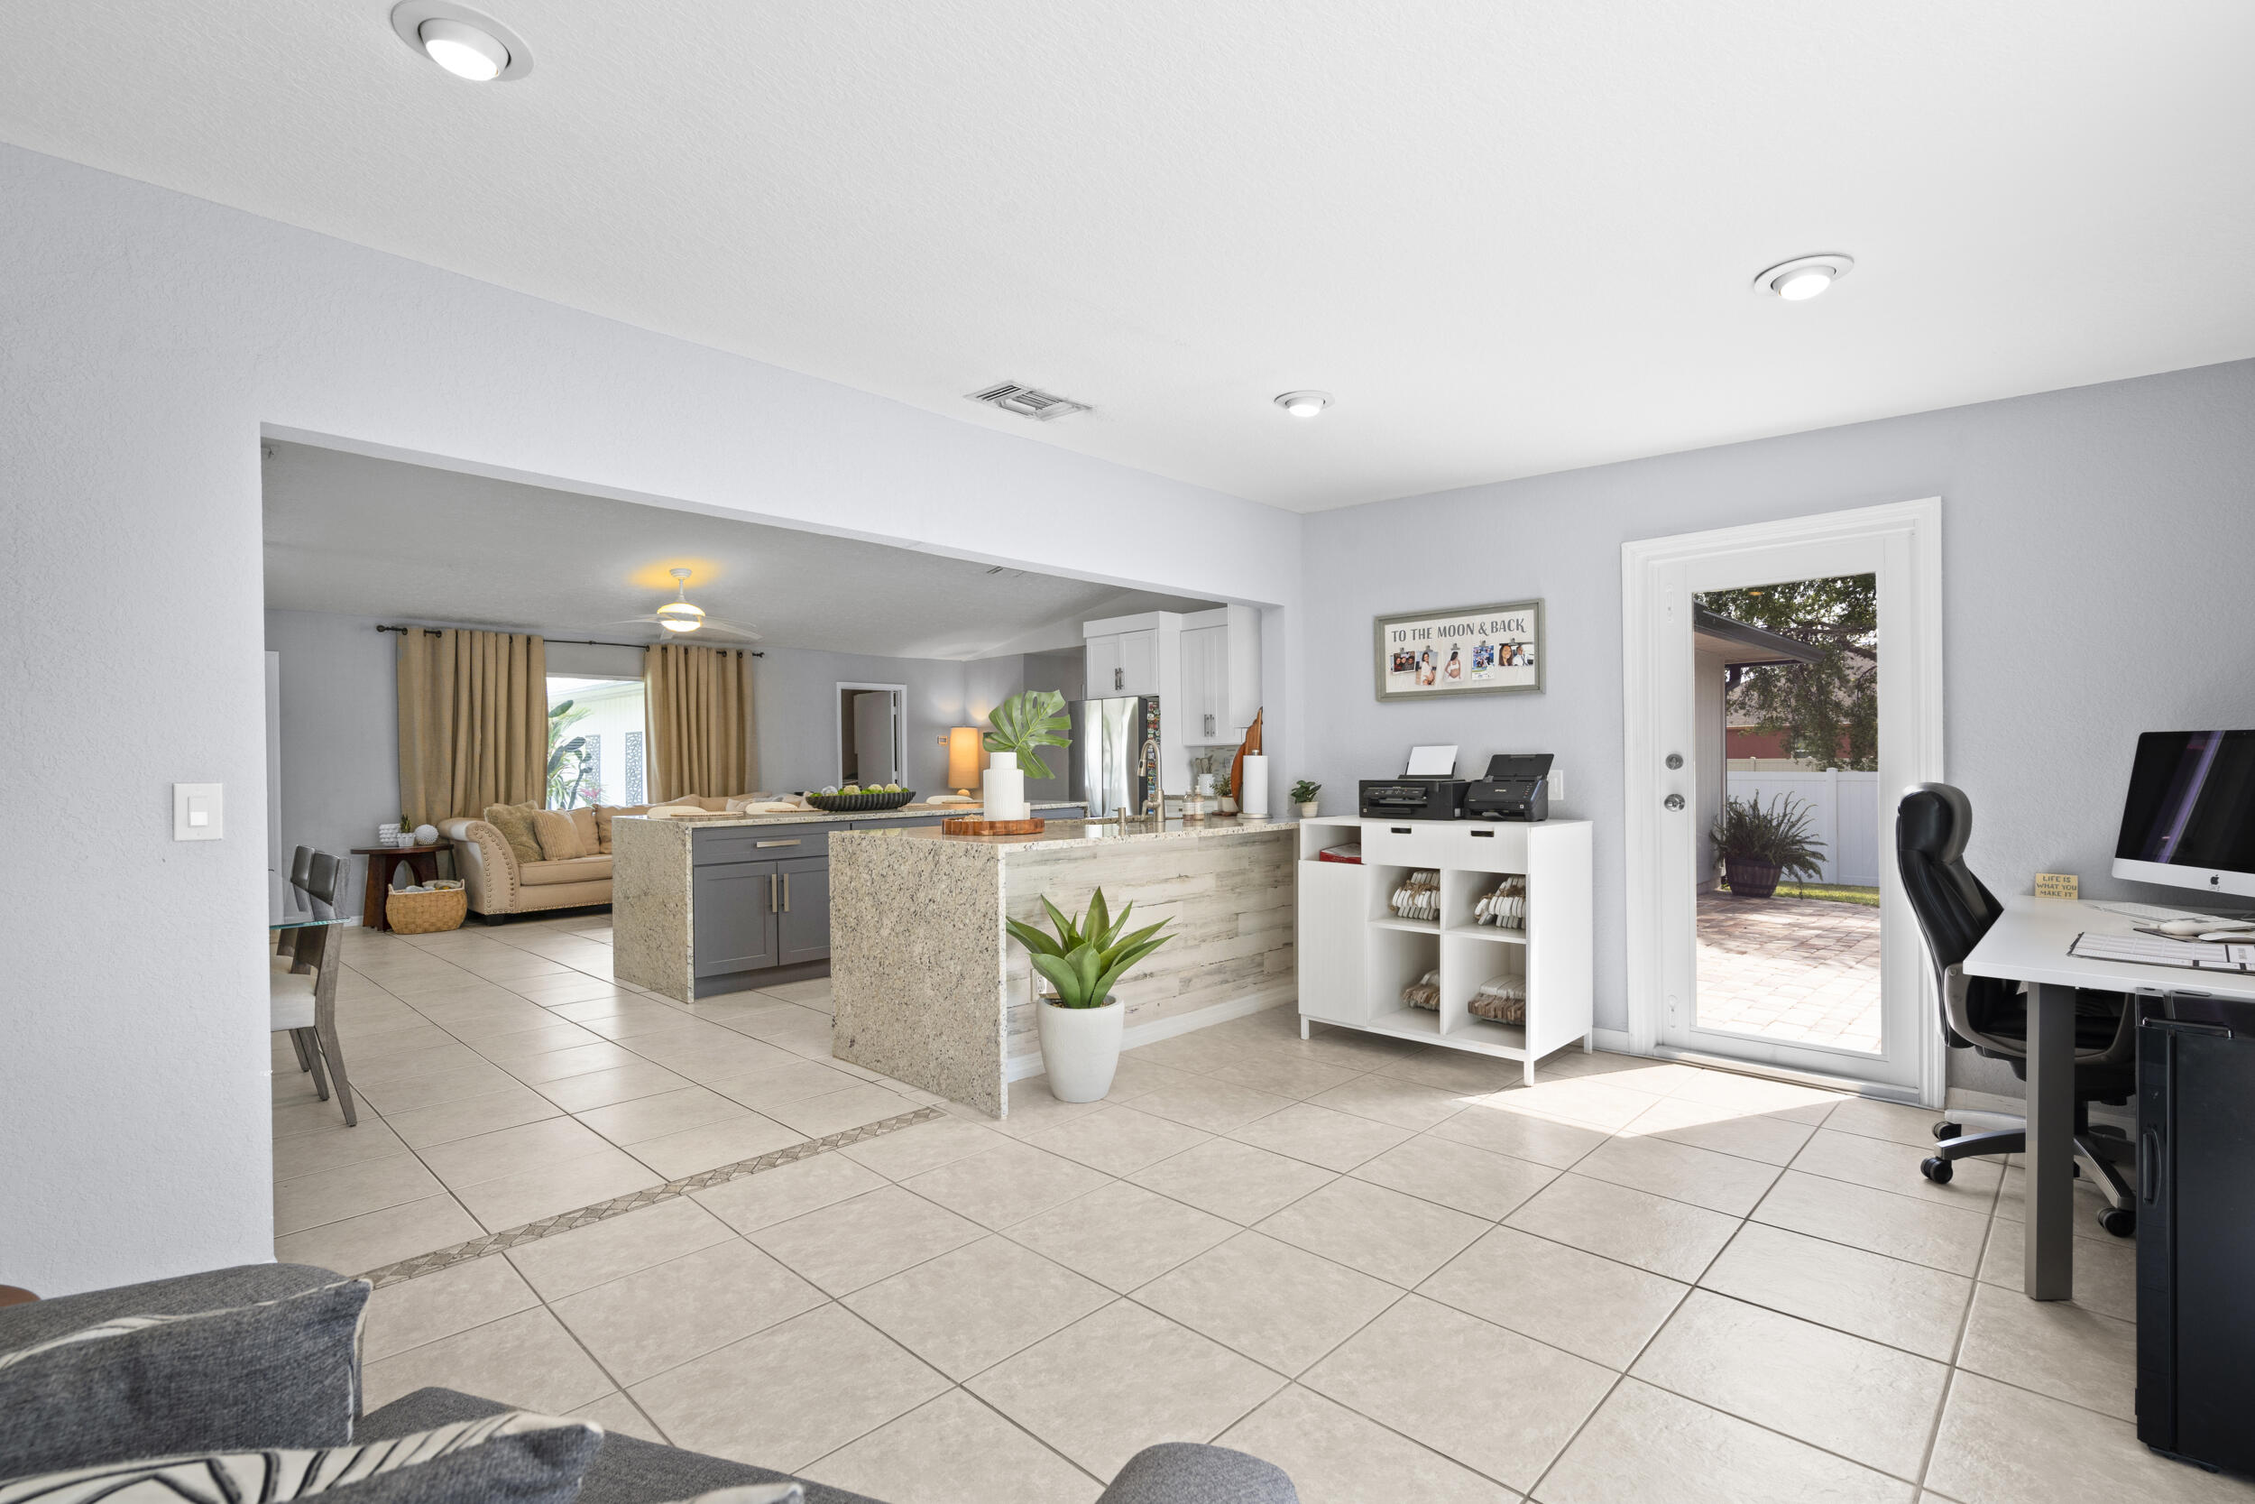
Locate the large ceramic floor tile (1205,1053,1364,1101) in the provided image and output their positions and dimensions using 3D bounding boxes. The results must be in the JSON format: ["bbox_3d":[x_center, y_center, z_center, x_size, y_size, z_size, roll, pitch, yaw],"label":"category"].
[{"bbox_3d":[0.616,1.232,3.839,0.448,0.010,0.448,-1,-1,44],"label":"large ceramic floor tile"}]

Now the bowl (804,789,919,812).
[{"bbox_3d":[-1.646,0.320,6.281,0.240,0.110,0.710,-2,-1,44],"label":"bowl"}]

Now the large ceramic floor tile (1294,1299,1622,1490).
[{"bbox_3d":[0.642,1.210,1.933,0.447,0.010,0.447,-2,-2,44],"label":"large ceramic floor tile"}]

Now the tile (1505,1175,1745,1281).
[{"bbox_3d":[1.268,1.208,2.568,0.448,0.010,0.448,-1,-1,44],"label":"tile"}]

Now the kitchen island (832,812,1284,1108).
[{"bbox_3d":[-0.062,0.794,4.546,1.117,0.926,2.188,-2,-1,44],"label":"kitchen island"}]

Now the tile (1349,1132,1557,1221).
[{"bbox_3d":[0.948,1.224,2.897,0.450,0.012,0.450,-2,-1,44],"label":"tile"}]

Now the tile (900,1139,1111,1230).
[{"bbox_3d":[-0.337,1.241,2.883,0.447,0.010,0.447,-2,-2,44],"label":"tile"}]

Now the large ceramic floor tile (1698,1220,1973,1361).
[{"bbox_3d":[1.602,1.211,2.274,0.451,0.012,0.451,-1,-1,44],"label":"large ceramic floor tile"}]

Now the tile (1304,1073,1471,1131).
[{"bbox_3d":[0.939,1.224,3.523,0.448,0.010,0.448,-1,-1,44],"label":"tile"}]

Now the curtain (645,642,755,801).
[{"bbox_3d":[-4.159,0.173,9.813,0.145,2.393,1.053,-2,-1,44],"label":"curtain"}]

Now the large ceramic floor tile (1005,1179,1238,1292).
[{"bbox_3d":[-0.010,1.222,2.554,0.448,0.010,0.448,-1,-1,44],"label":"large ceramic floor tile"}]

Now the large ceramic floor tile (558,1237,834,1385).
[{"bbox_3d":[-0.971,1.233,2.231,0.447,0.010,0.447,-2,-2,44],"label":"large ceramic floor tile"}]

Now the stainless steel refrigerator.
[{"bbox_3d":[0.079,0.474,9.316,0.900,1.800,0.860,-2,-2,44],"label":"stainless steel refrigerator"}]

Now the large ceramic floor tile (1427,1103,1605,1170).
[{"bbox_3d":[1.266,1.228,3.233,0.451,0.012,0.451,-1,-1,44],"label":"large ceramic floor tile"}]

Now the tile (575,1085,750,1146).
[{"bbox_3d":[-1.615,1.261,3.486,0.451,0.012,0.451,-1,-1,44],"label":"tile"}]

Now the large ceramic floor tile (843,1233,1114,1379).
[{"bbox_3d":[-0.326,1.221,2.231,0.448,0.010,0.448,-1,-1,44],"label":"large ceramic floor tile"}]

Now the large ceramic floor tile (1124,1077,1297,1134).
[{"bbox_3d":[0.298,1.242,3.531,0.450,0.012,0.450,-2,-1,44],"label":"large ceramic floor tile"}]

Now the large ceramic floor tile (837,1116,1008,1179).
[{"bbox_3d":[-0.619,1.246,3.160,0.329,0.012,0.451,-1,-1,44],"label":"large ceramic floor tile"}]

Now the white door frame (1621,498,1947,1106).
[{"bbox_3d":[2.441,0.180,3.808,0.995,2.095,0.120,-2,-2,43],"label":"white door frame"}]

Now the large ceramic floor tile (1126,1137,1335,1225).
[{"bbox_3d":[0.306,1.230,2.889,0.450,0.012,0.450,-2,-1,44],"label":"large ceramic floor tile"}]

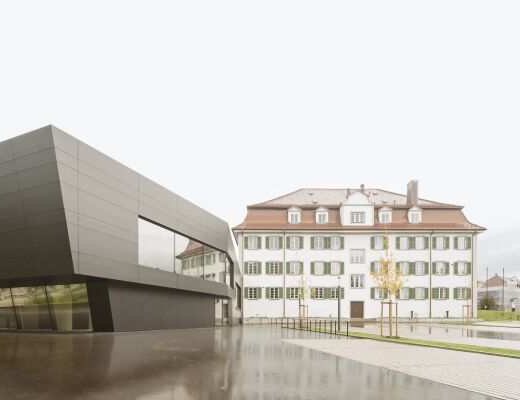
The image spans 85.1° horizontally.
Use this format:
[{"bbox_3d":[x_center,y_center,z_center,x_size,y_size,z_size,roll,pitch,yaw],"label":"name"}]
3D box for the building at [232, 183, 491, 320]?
[{"bbox_3d":[13.300,7.100,46.500,33.200,18.900,17.500,0,0,0],"label":"building"}]

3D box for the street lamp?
[{"bbox_3d":[5.850,7.750,21.200,0.200,4.000,0.200,0,0,0],"label":"street lamp"}]

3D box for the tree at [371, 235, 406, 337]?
[{"bbox_3d":[7.800,5.200,17.200,2.200,6.300,2.200,0,0,0],"label":"tree"}]

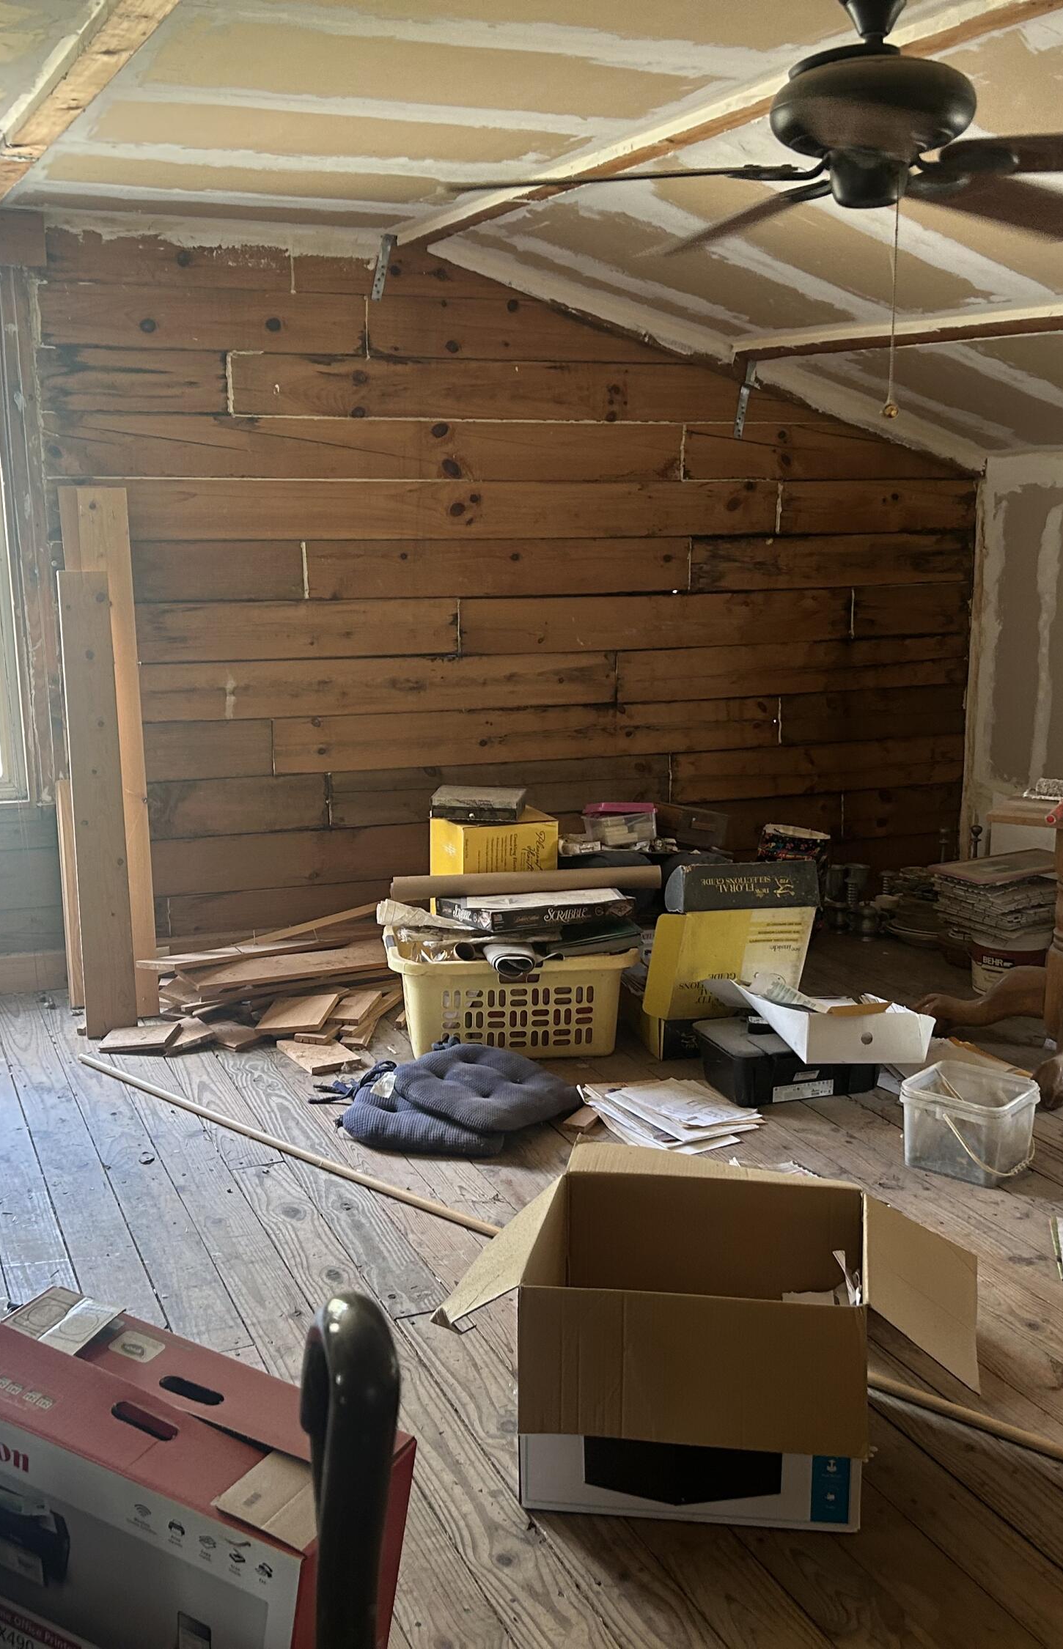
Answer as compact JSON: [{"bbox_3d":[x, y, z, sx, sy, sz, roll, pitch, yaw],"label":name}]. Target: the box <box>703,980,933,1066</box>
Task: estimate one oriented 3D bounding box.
[{"bbox_3d":[0.783,0.496,4.238,0.377,0.141,0.330,0,12,0],"label":"box"}]

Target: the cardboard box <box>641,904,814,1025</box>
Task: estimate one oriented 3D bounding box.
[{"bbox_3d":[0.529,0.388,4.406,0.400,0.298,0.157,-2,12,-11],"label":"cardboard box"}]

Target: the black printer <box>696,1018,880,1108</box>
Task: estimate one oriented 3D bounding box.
[{"bbox_3d":[0.661,0.616,4.344,0.430,0.140,0.310,-4,12,-17],"label":"black printer"}]

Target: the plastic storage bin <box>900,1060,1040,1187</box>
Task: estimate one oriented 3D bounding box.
[{"bbox_3d":[0.981,0.670,3.701,0.238,0.182,0.232,10,15,40],"label":"plastic storage bin"}]

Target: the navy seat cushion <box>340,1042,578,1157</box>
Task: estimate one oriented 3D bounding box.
[{"bbox_3d":[-0.158,0.655,3.974,0.465,0.115,0.430,4,12,22],"label":"navy seat cushion"}]

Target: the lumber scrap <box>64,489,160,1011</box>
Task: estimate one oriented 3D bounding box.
[{"bbox_3d":[-1.225,-0.211,4.793,0.185,1.547,0.030,-3,-2,-20],"label":"lumber scrap"}]

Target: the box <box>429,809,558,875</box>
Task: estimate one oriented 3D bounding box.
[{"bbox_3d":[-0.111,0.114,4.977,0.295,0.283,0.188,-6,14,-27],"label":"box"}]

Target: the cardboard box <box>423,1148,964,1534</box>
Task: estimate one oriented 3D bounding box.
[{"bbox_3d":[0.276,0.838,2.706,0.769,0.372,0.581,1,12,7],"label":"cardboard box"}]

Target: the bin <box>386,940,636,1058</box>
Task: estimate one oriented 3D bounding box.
[{"bbox_3d":[-0.059,0.455,4.589,0.660,0.260,0.450,-1,11,-1],"label":"bin"}]

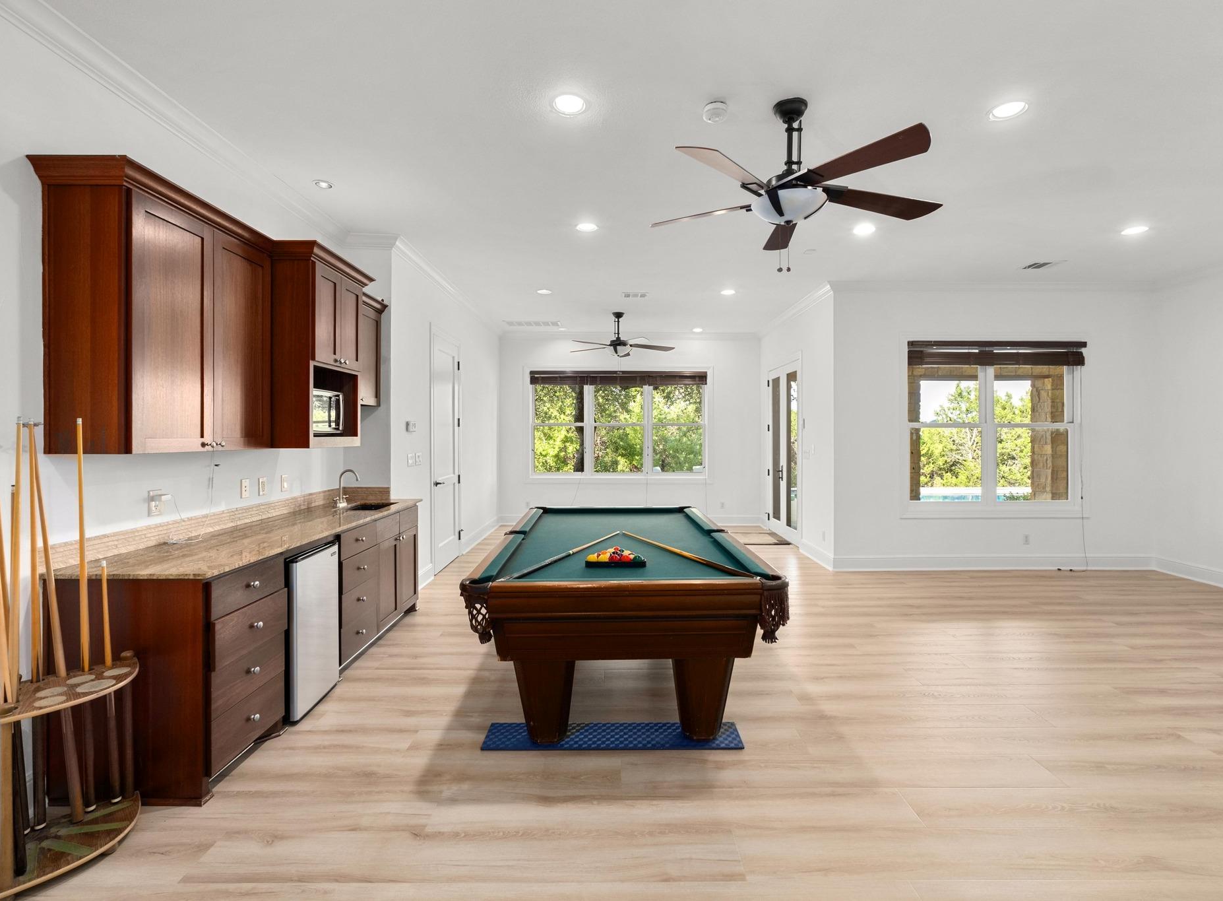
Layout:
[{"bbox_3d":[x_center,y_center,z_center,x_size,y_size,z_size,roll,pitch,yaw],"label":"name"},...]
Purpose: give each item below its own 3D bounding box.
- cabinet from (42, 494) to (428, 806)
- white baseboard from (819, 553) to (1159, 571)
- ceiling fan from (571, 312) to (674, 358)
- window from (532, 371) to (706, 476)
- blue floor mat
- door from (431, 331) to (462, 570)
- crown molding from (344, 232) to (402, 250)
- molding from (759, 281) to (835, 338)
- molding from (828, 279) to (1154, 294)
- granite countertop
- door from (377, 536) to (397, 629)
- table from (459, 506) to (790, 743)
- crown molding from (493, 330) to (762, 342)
[{"bbox_3d":[-1.885,0.901,3.385,0.620,0.888,2.400,0,2,0],"label":"cabinet"},{"bbox_3d":[4.040,1.197,5.966,3.400,0.150,0.022,0,2,0],"label":"white baseboard"},{"bbox_3d":[0.125,-1.519,7.385,1.420,0.587,1.470,0,2,0],"label":"ceiling fan"},{"bbox_3d":[0.130,-0.412,8.975,2.800,1.690,0.110,0,2,0],"label":"window"},{"bbox_3d":[0.006,1.363,2.687,1.212,0.013,0.206,0,2,0],"label":"blue floor mat"},{"bbox_3d":[-1.840,0.038,6.200,0.070,2.430,0.970,0,2,0],"label":"door"},{"bbox_3d":[-1.930,-1.679,4.522,0.480,0.095,0.095,0,2,0],"label":"crown molding"},{"bbox_3d":[2.308,-1.765,7.402,0.097,0.095,3.055,0,2,0],"label":"molding"},{"bbox_3d":[4.005,-1.721,5.923,3.490,0.095,0.095,0,2,0],"label":"molding"},{"bbox_3d":[-1.872,0.449,3.370,0.650,0.025,2.435,0,2,0],"label":"granite countertop"},{"bbox_3d":[-1.581,0.921,3.973,0.030,0.595,0.360,0,2,1],"label":"door"},{"bbox_3d":[0.036,0.935,3.710,1.450,0.800,2.500,0,2,-1],"label":"table"},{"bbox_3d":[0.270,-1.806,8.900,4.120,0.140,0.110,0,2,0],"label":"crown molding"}]

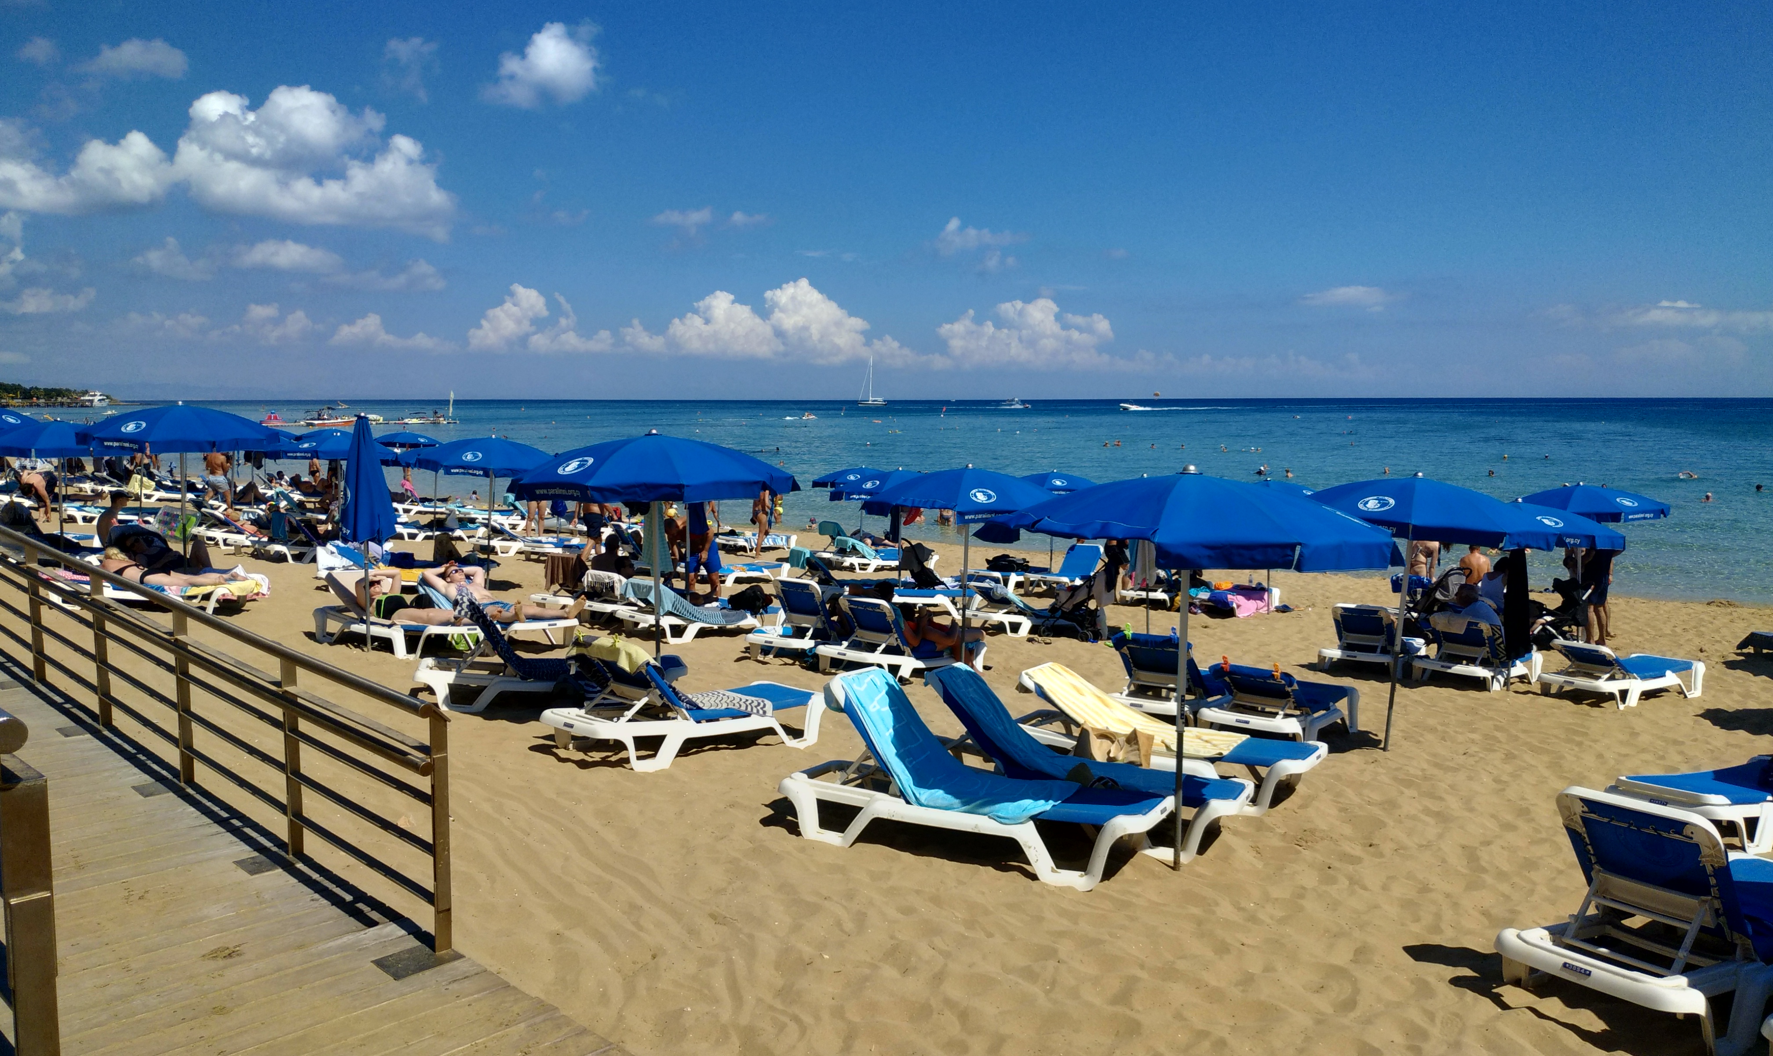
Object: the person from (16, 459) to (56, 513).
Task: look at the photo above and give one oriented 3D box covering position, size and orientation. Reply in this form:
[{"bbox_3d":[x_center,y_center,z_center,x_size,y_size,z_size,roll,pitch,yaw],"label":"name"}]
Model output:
[{"bbox_3d":[-16.225,-0.609,23.564,0.750,1.050,0.600,-5,8,-41],"label":"person"}]

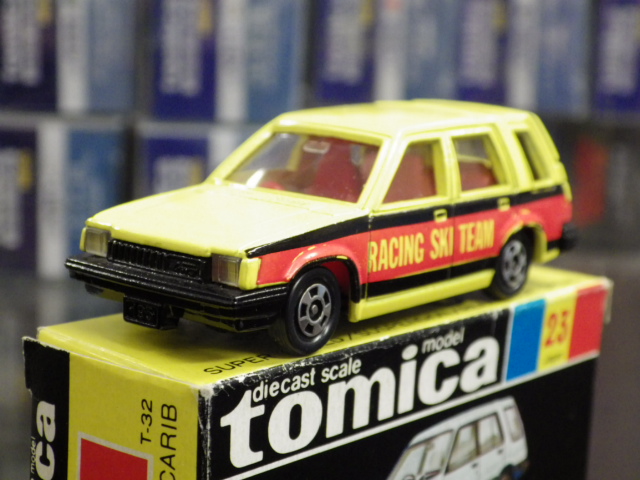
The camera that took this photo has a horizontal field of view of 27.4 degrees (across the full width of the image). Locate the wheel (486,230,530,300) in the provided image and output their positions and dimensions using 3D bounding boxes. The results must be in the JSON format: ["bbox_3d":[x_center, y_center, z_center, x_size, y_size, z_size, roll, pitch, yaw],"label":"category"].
[{"bbox_3d":[0.024,0.003,0.169,0.003,0.009,0.009,10,12,38],"label":"wheel"}]

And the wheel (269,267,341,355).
[{"bbox_3d":[-0.002,0.007,0.138,0.003,0.009,0.009,10,12,38],"label":"wheel"}]

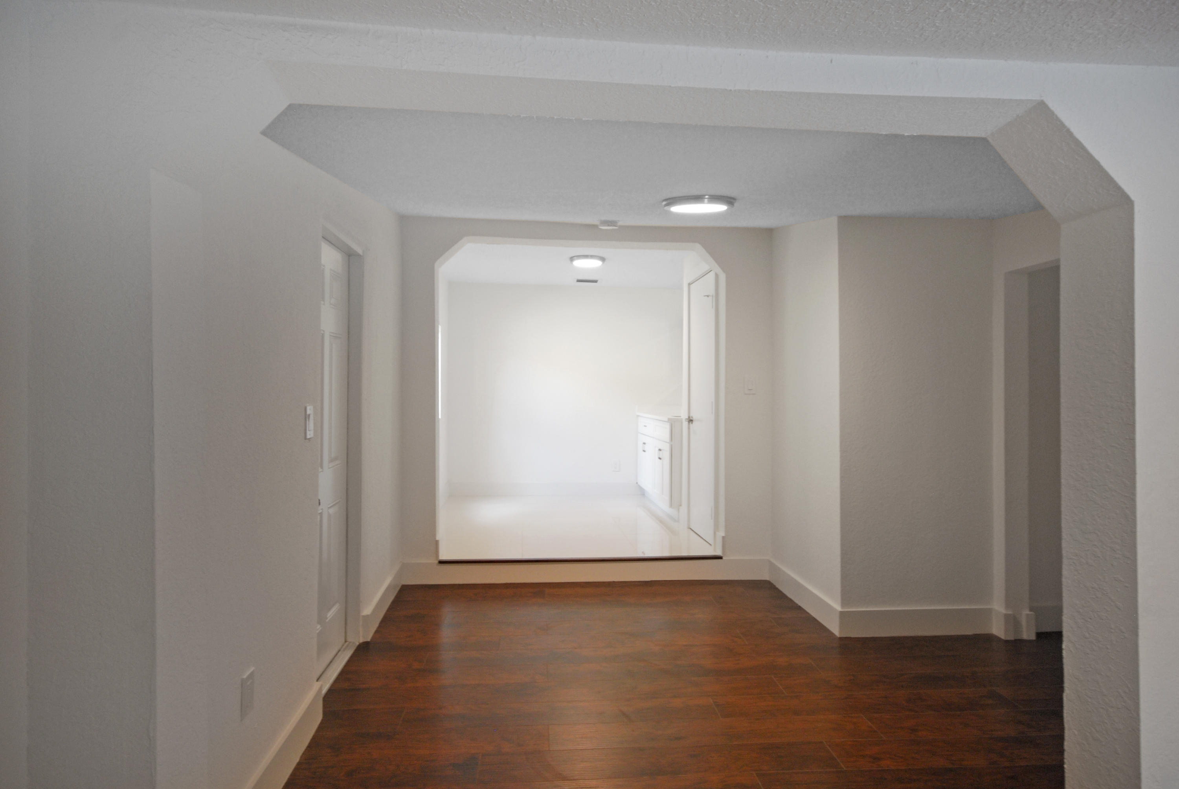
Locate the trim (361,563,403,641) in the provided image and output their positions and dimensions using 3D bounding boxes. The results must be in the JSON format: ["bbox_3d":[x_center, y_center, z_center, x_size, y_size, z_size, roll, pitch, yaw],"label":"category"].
[{"bbox_3d":[-1.202,1.202,4.069,0.030,0.141,1.041,0,0,-5],"label":"trim"}]

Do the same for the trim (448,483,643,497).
[{"bbox_3d":[-0.468,1.057,7.668,2.184,0.141,0.018,0,0,-5],"label":"trim"}]

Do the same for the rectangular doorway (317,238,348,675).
[{"bbox_3d":[-1.234,0.285,3.163,0.040,2.005,0.785,0,0,-5],"label":"rectangular doorway"}]

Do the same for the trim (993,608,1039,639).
[{"bbox_3d":[2.258,1.218,3.657,0.182,0.141,0.108,0,0,-5],"label":"trim"}]

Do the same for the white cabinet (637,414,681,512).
[{"bbox_3d":[0.931,0.678,6.942,0.610,0.910,1.664,0,0,-5],"label":"white cabinet"}]

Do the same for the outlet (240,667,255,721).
[{"bbox_3d":[-1.009,0.891,2.037,0.009,0.122,0.082,0,0,-5],"label":"outlet"}]

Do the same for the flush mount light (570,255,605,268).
[{"bbox_3d":[-0.014,-1.191,6.161,0.300,0.064,0.300,0,0,-5],"label":"flush mount light"}]

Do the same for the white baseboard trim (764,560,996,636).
[{"bbox_3d":[1.692,1.216,4.242,0.870,0.141,1.162,0,0,-5],"label":"white baseboard trim"}]

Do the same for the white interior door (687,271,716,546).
[{"bbox_3d":[0.894,0.099,5.395,0.045,2.025,0.683,0,1,-5],"label":"white interior door"}]

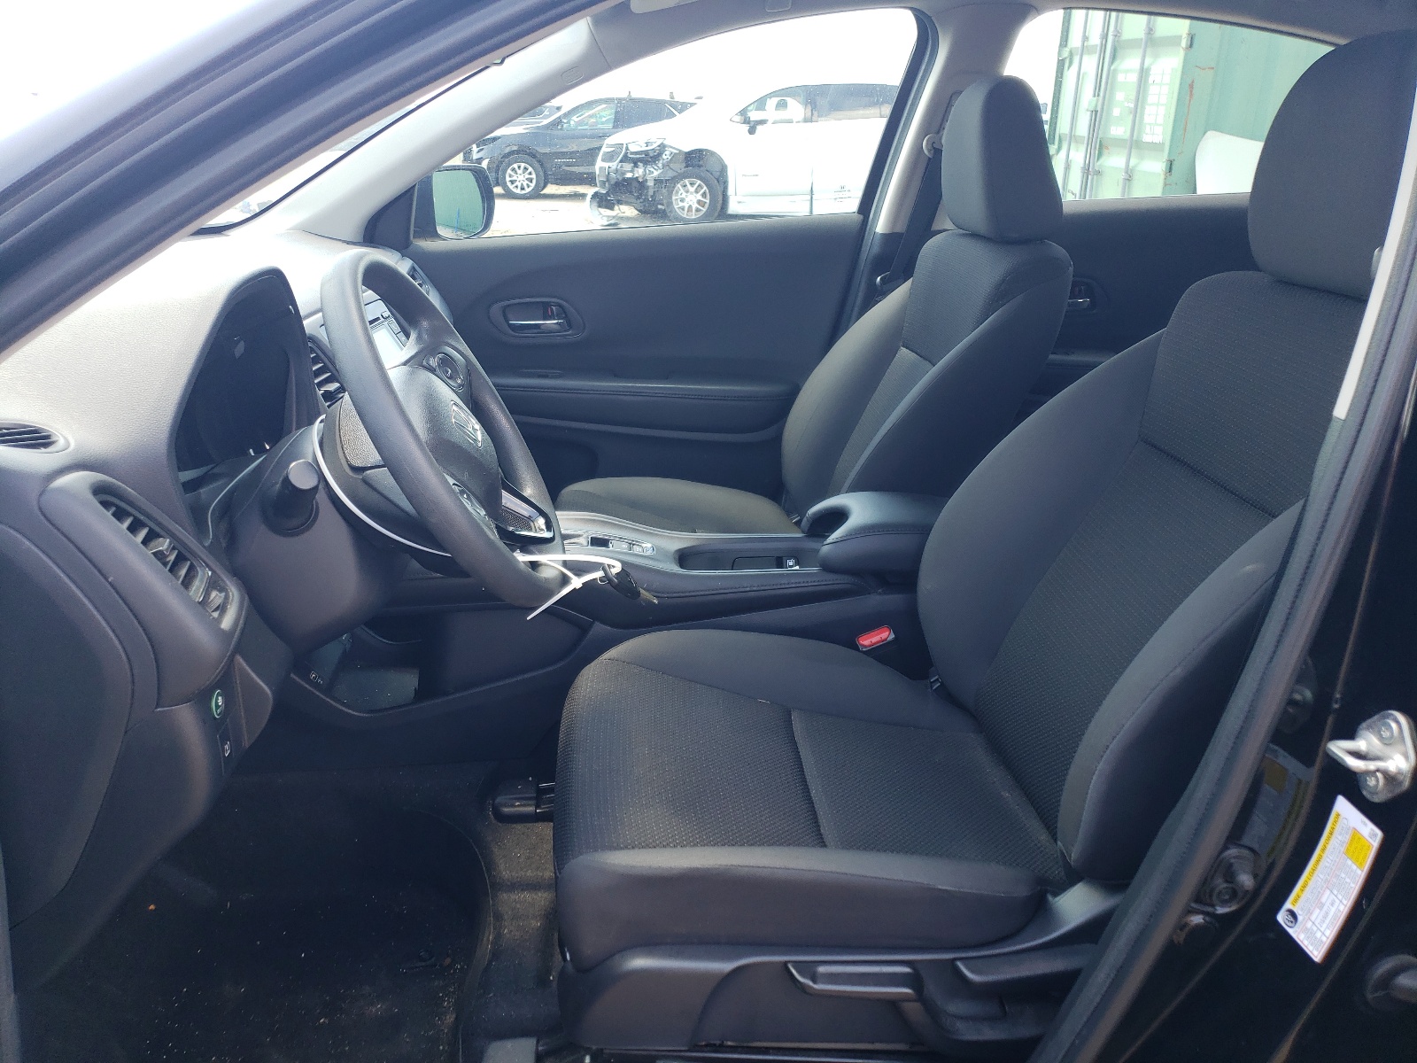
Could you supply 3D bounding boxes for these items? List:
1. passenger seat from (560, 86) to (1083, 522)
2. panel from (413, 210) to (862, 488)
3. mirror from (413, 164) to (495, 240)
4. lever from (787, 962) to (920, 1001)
[{"bbox_3d":[0.119,-0.255,1.766,0.840,0.930,0.530,-2,22,-5],"label":"passenger seat"},{"bbox_3d":[-0.149,-0.300,2.085,0.900,0.600,0.140,-2,22,-5],"label":"panel"},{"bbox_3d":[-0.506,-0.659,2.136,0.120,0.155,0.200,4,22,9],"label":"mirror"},{"bbox_3d":[0.126,0.387,0.922,0.120,0.032,0.025,4,21,-7],"label":"lever"}]

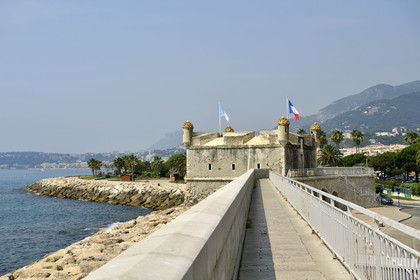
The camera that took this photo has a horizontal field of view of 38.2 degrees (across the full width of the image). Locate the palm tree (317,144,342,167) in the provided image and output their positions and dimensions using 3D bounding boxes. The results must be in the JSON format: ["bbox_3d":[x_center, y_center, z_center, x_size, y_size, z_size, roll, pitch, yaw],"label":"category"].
[{"bbox_3d":[25.734,5.960,129.863,5.800,10.000,5.800,0,-3,0],"label":"palm tree"}]

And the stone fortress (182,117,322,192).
[{"bbox_3d":[6.717,2.832,92.975,16.220,11.180,14.400,-1,-3,28],"label":"stone fortress"}]

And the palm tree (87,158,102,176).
[{"bbox_3d":[-47.237,11.370,244.737,4.400,7.570,4.400,0,-3,0],"label":"palm tree"}]

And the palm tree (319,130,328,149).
[{"bbox_3d":[28.236,4.635,151.944,3.500,13.800,3.500,0,-3,0],"label":"palm tree"}]

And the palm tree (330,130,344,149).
[{"bbox_3d":[32.002,4.572,151.947,3.500,13.930,3.500,0,-3,0],"label":"palm tree"}]

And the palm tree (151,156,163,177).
[{"bbox_3d":[-20.457,10.392,231.767,4.500,8.170,4.500,0,-3,0],"label":"palm tree"}]

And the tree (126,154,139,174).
[{"bbox_3d":[-28.251,9.719,221.787,4.600,8.830,4.600,0,-3,0],"label":"tree"}]

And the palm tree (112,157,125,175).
[{"bbox_3d":[-36.294,10.908,241.754,4.600,8.030,4.600,0,-3,0],"label":"palm tree"}]

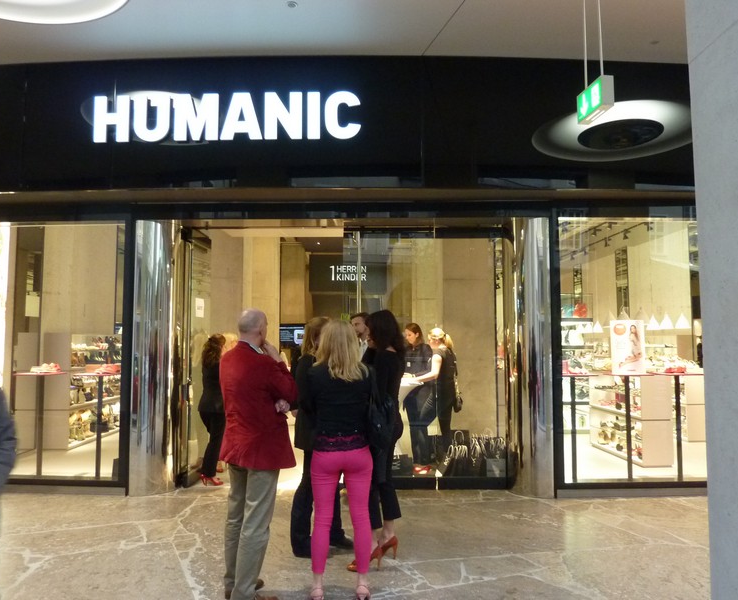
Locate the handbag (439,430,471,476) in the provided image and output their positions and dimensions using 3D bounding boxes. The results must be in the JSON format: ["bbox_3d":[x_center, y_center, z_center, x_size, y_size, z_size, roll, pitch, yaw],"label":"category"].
[{"bbox_3d":[0.961,1.730,6.493,0.340,0.520,0.220,0,-4,6],"label":"handbag"}]

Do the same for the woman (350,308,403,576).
[{"bbox_3d":[0.060,0.971,4.081,0.410,1.780,0.460,-1,-4,10],"label":"woman"}]

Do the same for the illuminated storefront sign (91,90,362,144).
[{"bbox_3d":[-1.362,-1.756,5.560,2.570,0.440,0.100,0,-4,3],"label":"illuminated storefront sign"}]

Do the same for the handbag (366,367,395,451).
[{"bbox_3d":[0.070,0.659,3.512,0.150,0.470,0.290,-1,-4,16],"label":"handbag"}]

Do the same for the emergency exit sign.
[{"bbox_3d":[1.529,-1.342,3.900,0.081,0.198,0.333,0,-4,-6],"label":"emergency exit sign"}]

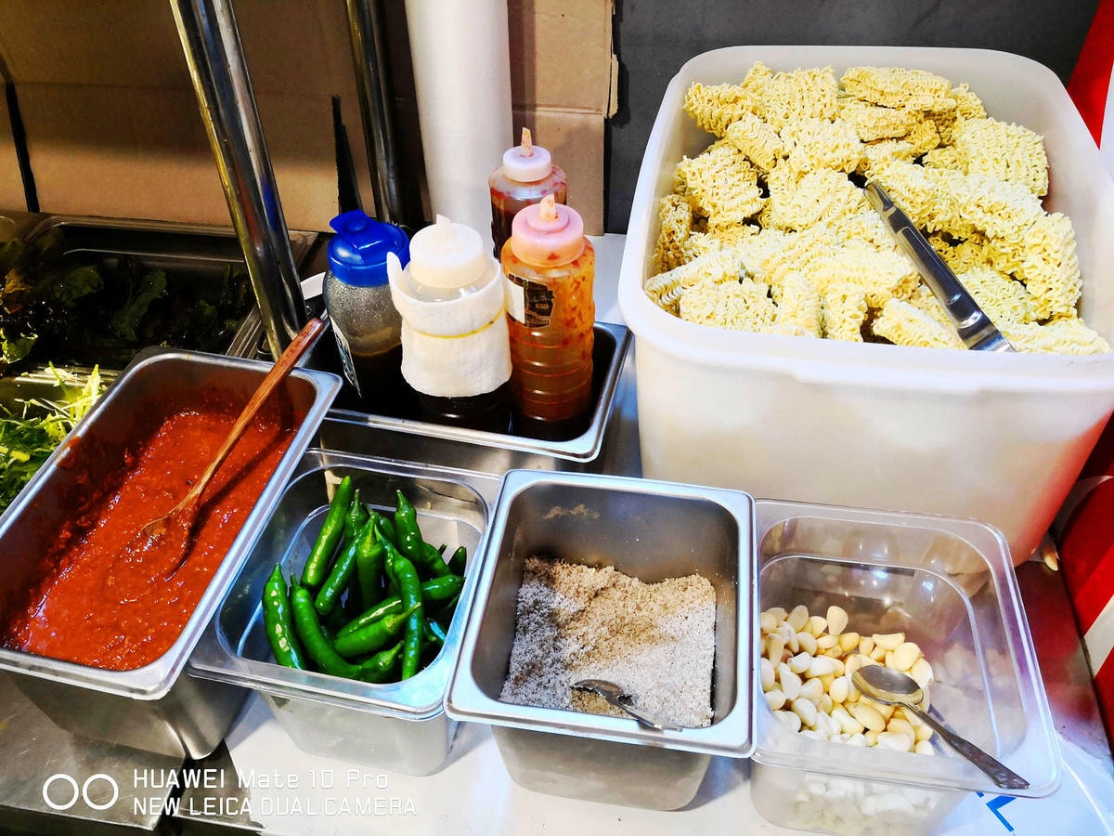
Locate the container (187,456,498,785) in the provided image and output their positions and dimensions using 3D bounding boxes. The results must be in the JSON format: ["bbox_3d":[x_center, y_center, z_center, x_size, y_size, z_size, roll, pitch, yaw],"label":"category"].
[{"bbox_3d":[-0.118,0.143,0.594,0.162,0.145,0.176,8,44,7],"label":"container"}]

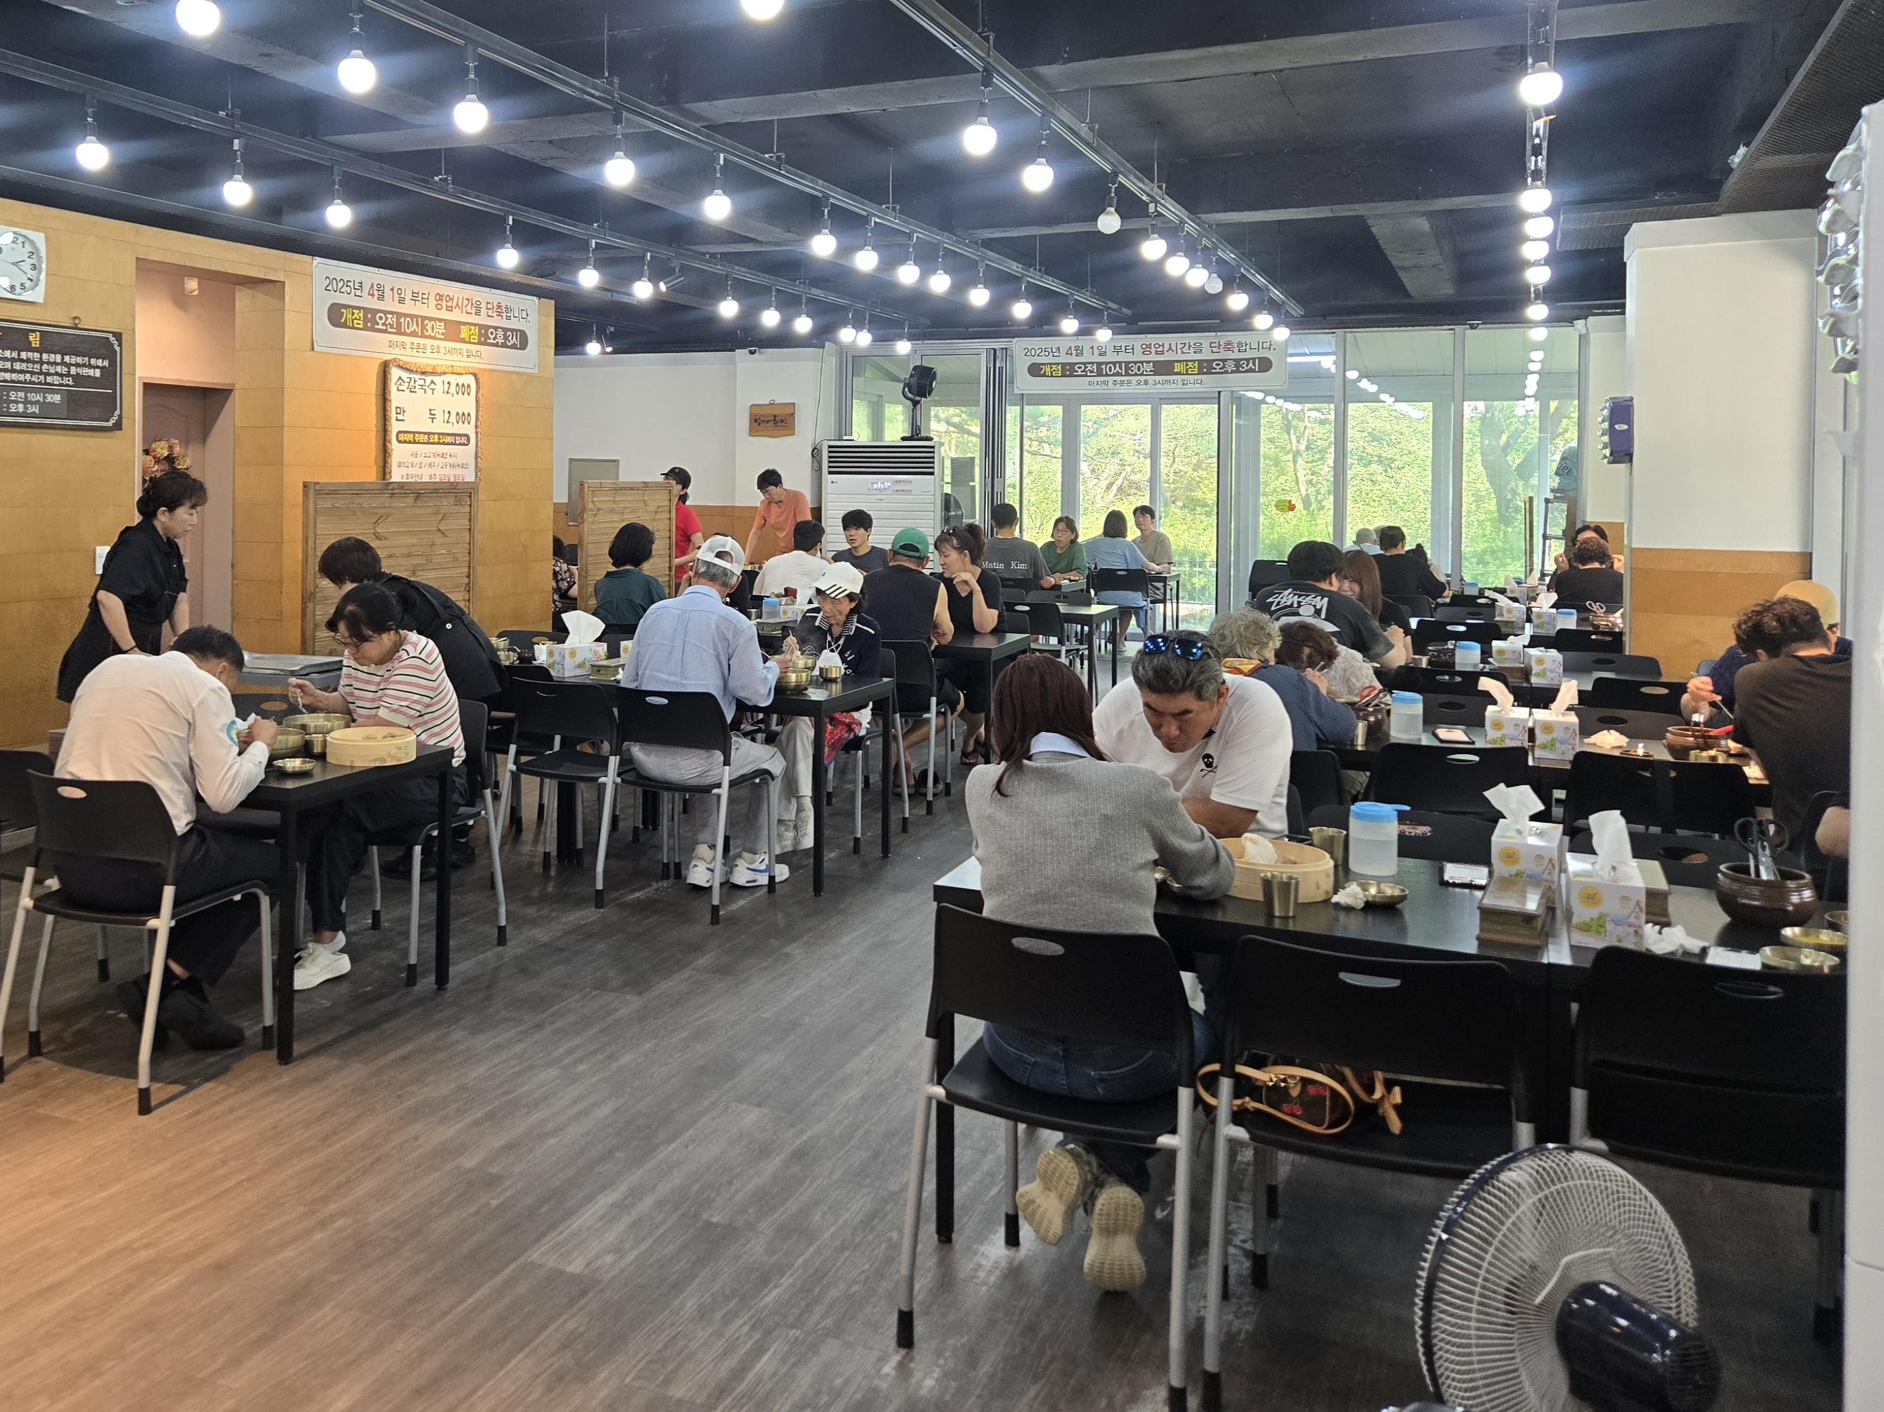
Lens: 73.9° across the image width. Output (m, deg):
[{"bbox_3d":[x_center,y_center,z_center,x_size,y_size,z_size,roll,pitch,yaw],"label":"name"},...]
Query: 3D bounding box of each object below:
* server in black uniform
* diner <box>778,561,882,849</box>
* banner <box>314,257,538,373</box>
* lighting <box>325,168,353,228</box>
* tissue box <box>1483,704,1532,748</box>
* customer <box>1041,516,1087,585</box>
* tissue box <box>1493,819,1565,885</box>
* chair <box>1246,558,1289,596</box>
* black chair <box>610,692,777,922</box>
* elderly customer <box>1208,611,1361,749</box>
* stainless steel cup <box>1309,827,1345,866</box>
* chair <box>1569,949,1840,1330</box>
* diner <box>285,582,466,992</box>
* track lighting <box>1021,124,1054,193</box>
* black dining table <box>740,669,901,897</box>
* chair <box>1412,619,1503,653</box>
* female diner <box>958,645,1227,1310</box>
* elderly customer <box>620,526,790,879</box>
[{"bbox_3d":[-2.910,-0.072,4.500,0.460,1.530,0.440,-2,8,-16],"label":"server in black uniform"},{"bbox_3d":[-0.490,-0.006,5.440,0.480,1.210,0.630,5,10,26],"label":"diner"},{"bbox_3d":[-3.900,-2.960,9.680,0.020,0.630,2.250,4,9,22],"label":"banner"},{"bbox_3d":[-2.373,-2.000,4.920,0.100,0.240,0.100,1,9,0],"label":"lighting"},{"bbox_3d":[1.840,0.079,4.080,0.123,0.120,0.190,4,8,23],"label":"tissue box"},{"bbox_3d":[1.020,-0.935,10.600,0.480,1.250,0.700,4,8,25],"label":"customer"},{"bbox_3d":[1.243,0.333,2.660,0.124,0.123,0.182,3,8,22],"label":"tissue box"},{"bbox_3d":[2.430,-0.625,8.750,0.490,0.800,0.500,4,9,25],"label":"chair"},{"bbox_3d":[-0.966,0.337,4.770,0.500,0.810,0.470,4,8,23],"label":"black chair"},{"bbox_3d":[1.150,0.264,4.220,0.500,1.200,0.700,4,8,26],"label":"elderly customer"},{"bbox_3d":[0.823,0.299,2.665,0.073,0.070,0.073,4,9,25],"label":"stainless steel cup"},{"bbox_3d":[1.410,0.800,2.270,0.510,0.810,0.520,3,7,19],"label":"chair"},{"bbox_3d":[-1.870,0.235,4.120,0.470,1.240,0.700,4,8,23],"label":"diner"},{"bbox_3d":[0.340,-1.942,4.450,0.103,0.235,0.103,3,8,22],"label":"track lighting"},{"bbox_3d":[-0.887,0.280,5.260,1.170,0.755,0.620,4,8,23],"label":"black dining table"},{"bbox_3d":[3.142,-0.139,7.620,0.490,0.790,0.480,4,10,22],"label":"chair"},{"bbox_3d":[0.330,0.520,2.580,0.480,1.240,0.700,3,8,22],"label":"female diner"},{"bbox_3d":[-0.880,0.045,4.760,0.540,1.330,0.700,6,10,29],"label":"elderly customer"}]

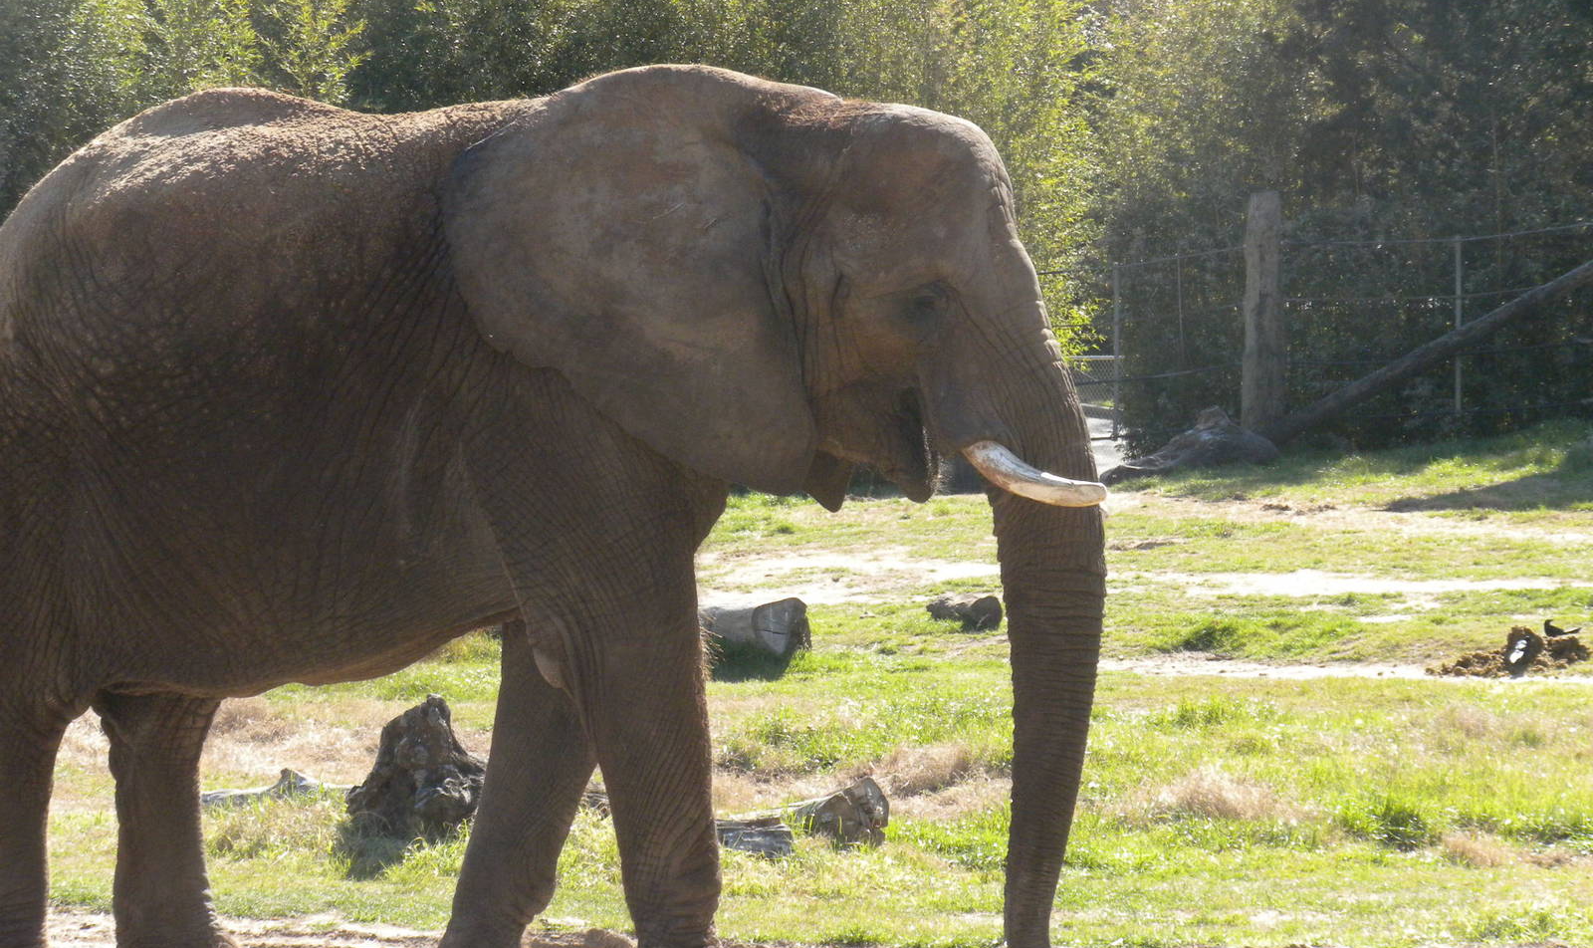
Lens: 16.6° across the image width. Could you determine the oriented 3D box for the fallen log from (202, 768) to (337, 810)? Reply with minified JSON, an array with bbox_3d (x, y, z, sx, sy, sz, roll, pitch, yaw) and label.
[{"bbox_3d":[-2.132,1.262,22.000,0.700,0.150,0.200,0,1,5],"label":"fallen log"}]

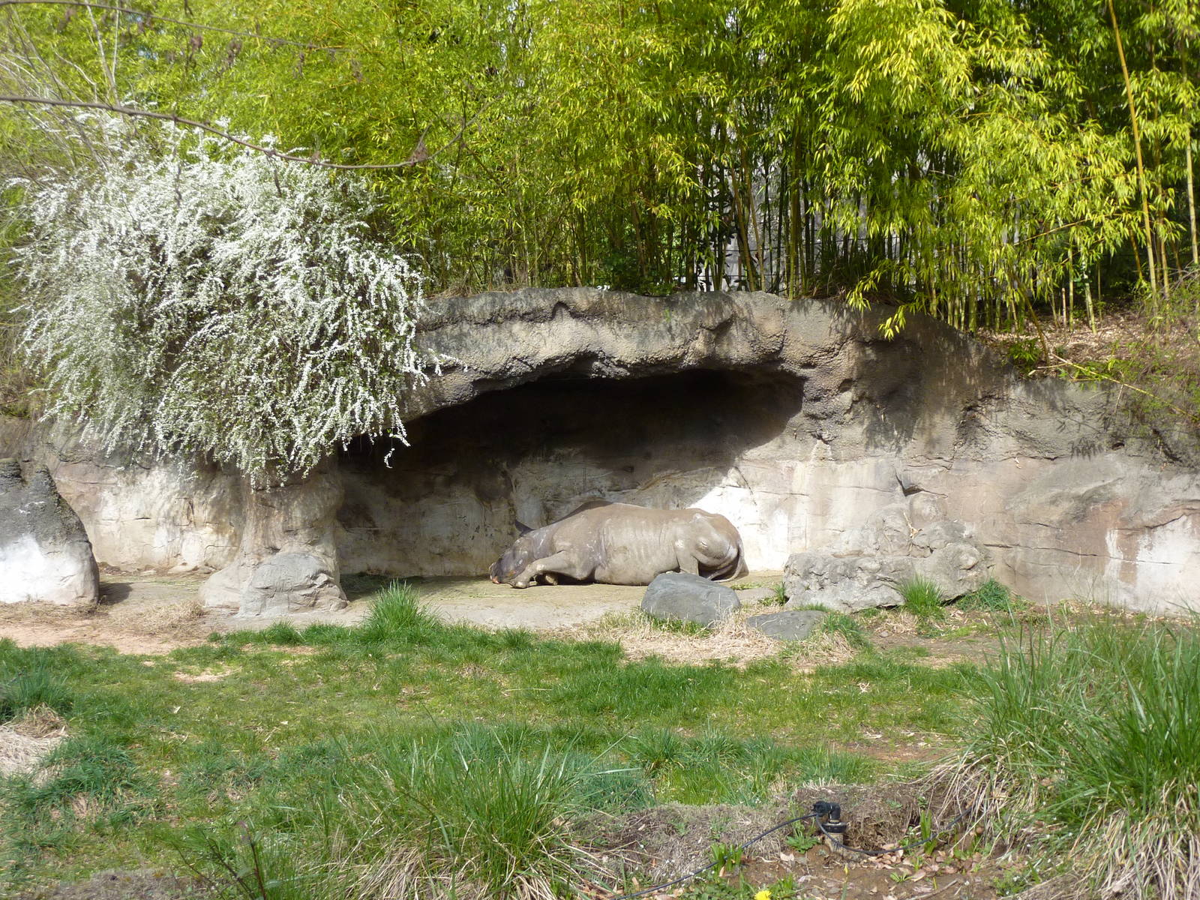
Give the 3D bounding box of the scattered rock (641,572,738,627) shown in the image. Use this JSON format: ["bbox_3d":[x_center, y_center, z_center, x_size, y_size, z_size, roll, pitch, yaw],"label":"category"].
[{"bbox_3d":[0.850,1.381,14.500,0.900,0.470,0.630,0,1,9],"label":"scattered rock"}]

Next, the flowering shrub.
[{"bbox_3d":[-3.783,-1.495,15.600,4.100,3.550,3.000,0,1,-6],"label":"flowering shrub"}]

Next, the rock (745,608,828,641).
[{"bbox_3d":[1.658,1.566,13.900,0.710,0.250,0.460,0,1,0],"label":"rock"}]

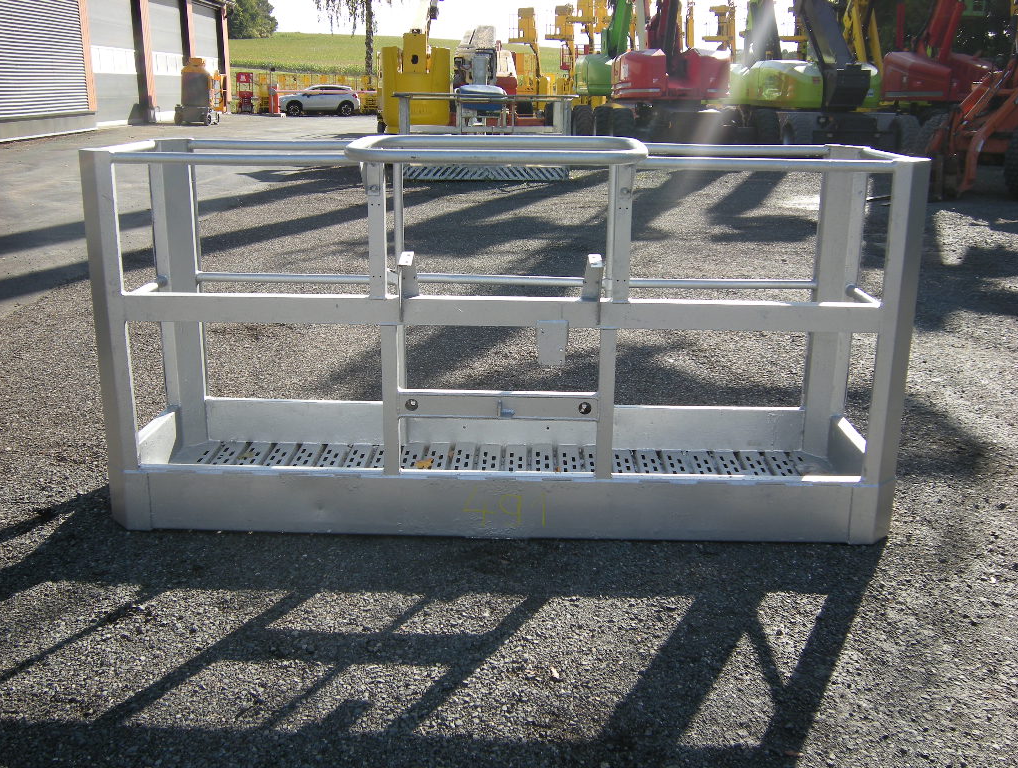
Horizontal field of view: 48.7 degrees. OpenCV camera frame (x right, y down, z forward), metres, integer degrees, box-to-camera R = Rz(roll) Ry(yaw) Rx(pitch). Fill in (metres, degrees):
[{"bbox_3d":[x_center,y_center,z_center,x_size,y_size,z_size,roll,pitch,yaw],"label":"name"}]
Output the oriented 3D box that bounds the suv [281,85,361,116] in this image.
[{"bbox_3d":[-9.653,-14.396,57.232,4.380,1.580,1.800,-3,15,-12],"label":"suv"}]

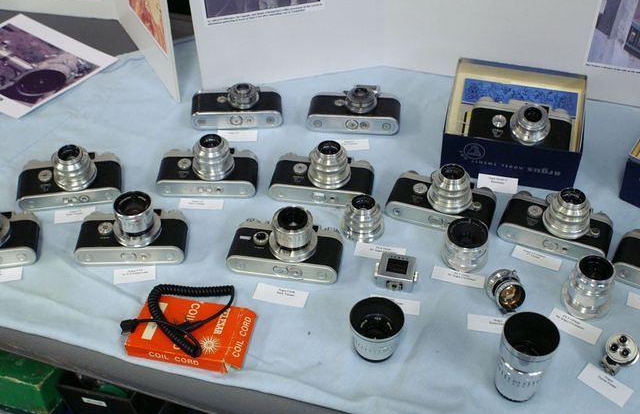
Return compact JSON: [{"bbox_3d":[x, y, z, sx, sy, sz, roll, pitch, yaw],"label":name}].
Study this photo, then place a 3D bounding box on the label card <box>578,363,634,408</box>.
[{"bbox_3d":[0.295,0.183,0.770,0.051,0.001,0.025,34,54,31],"label":"label card"}]

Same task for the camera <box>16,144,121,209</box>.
[{"bbox_3d":[-0.329,-0.052,0.978,0.133,0.071,0.076,-6,50,-7],"label":"camera"}]

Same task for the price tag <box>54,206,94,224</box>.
[{"bbox_3d":[-0.314,0.010,0.960,0.052,0.001,0.025,-7,44,-6],"label":"price tag"}]

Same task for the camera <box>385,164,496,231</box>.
[{"bbox_3d":[0.159,-0.027,0.945,0.134,0.079,0.076,13,44,14],"label":"camera"}]

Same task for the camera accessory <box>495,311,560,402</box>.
[{"bbox_3d":[0.204,0.153,0.747,0.056,0.084,0.056,0,43,0],"label":"camera accessory"}]

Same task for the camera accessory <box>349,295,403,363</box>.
[{"bbox_3d":[0.060,0.133,0.793,0.058,0.048,0.058,-1,44,1],"label":"camera accessory"}]

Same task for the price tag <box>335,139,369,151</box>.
[{"bbox_3d":[0.045,-0.088,1.054,0.050,0.001,0.022,-2,44,-1],"label":"price tag"}]

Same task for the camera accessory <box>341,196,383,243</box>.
[{"bbox_3d":[0.053,0.011,0.918,0.053,0.048,0.053,-1,44,1],"label":"camera accessory"}]

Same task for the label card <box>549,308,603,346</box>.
[{"bbox_3d":[0.280,0.129,0.818,0.056,0.002,0.021,28,51,29],"label":"label card"}]

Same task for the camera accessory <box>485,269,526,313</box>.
[{"bbox_3d":[0.209,0.093,0.838,0.044,0.044,0.034,-8,16,-8],"label":"camera accessory"}]

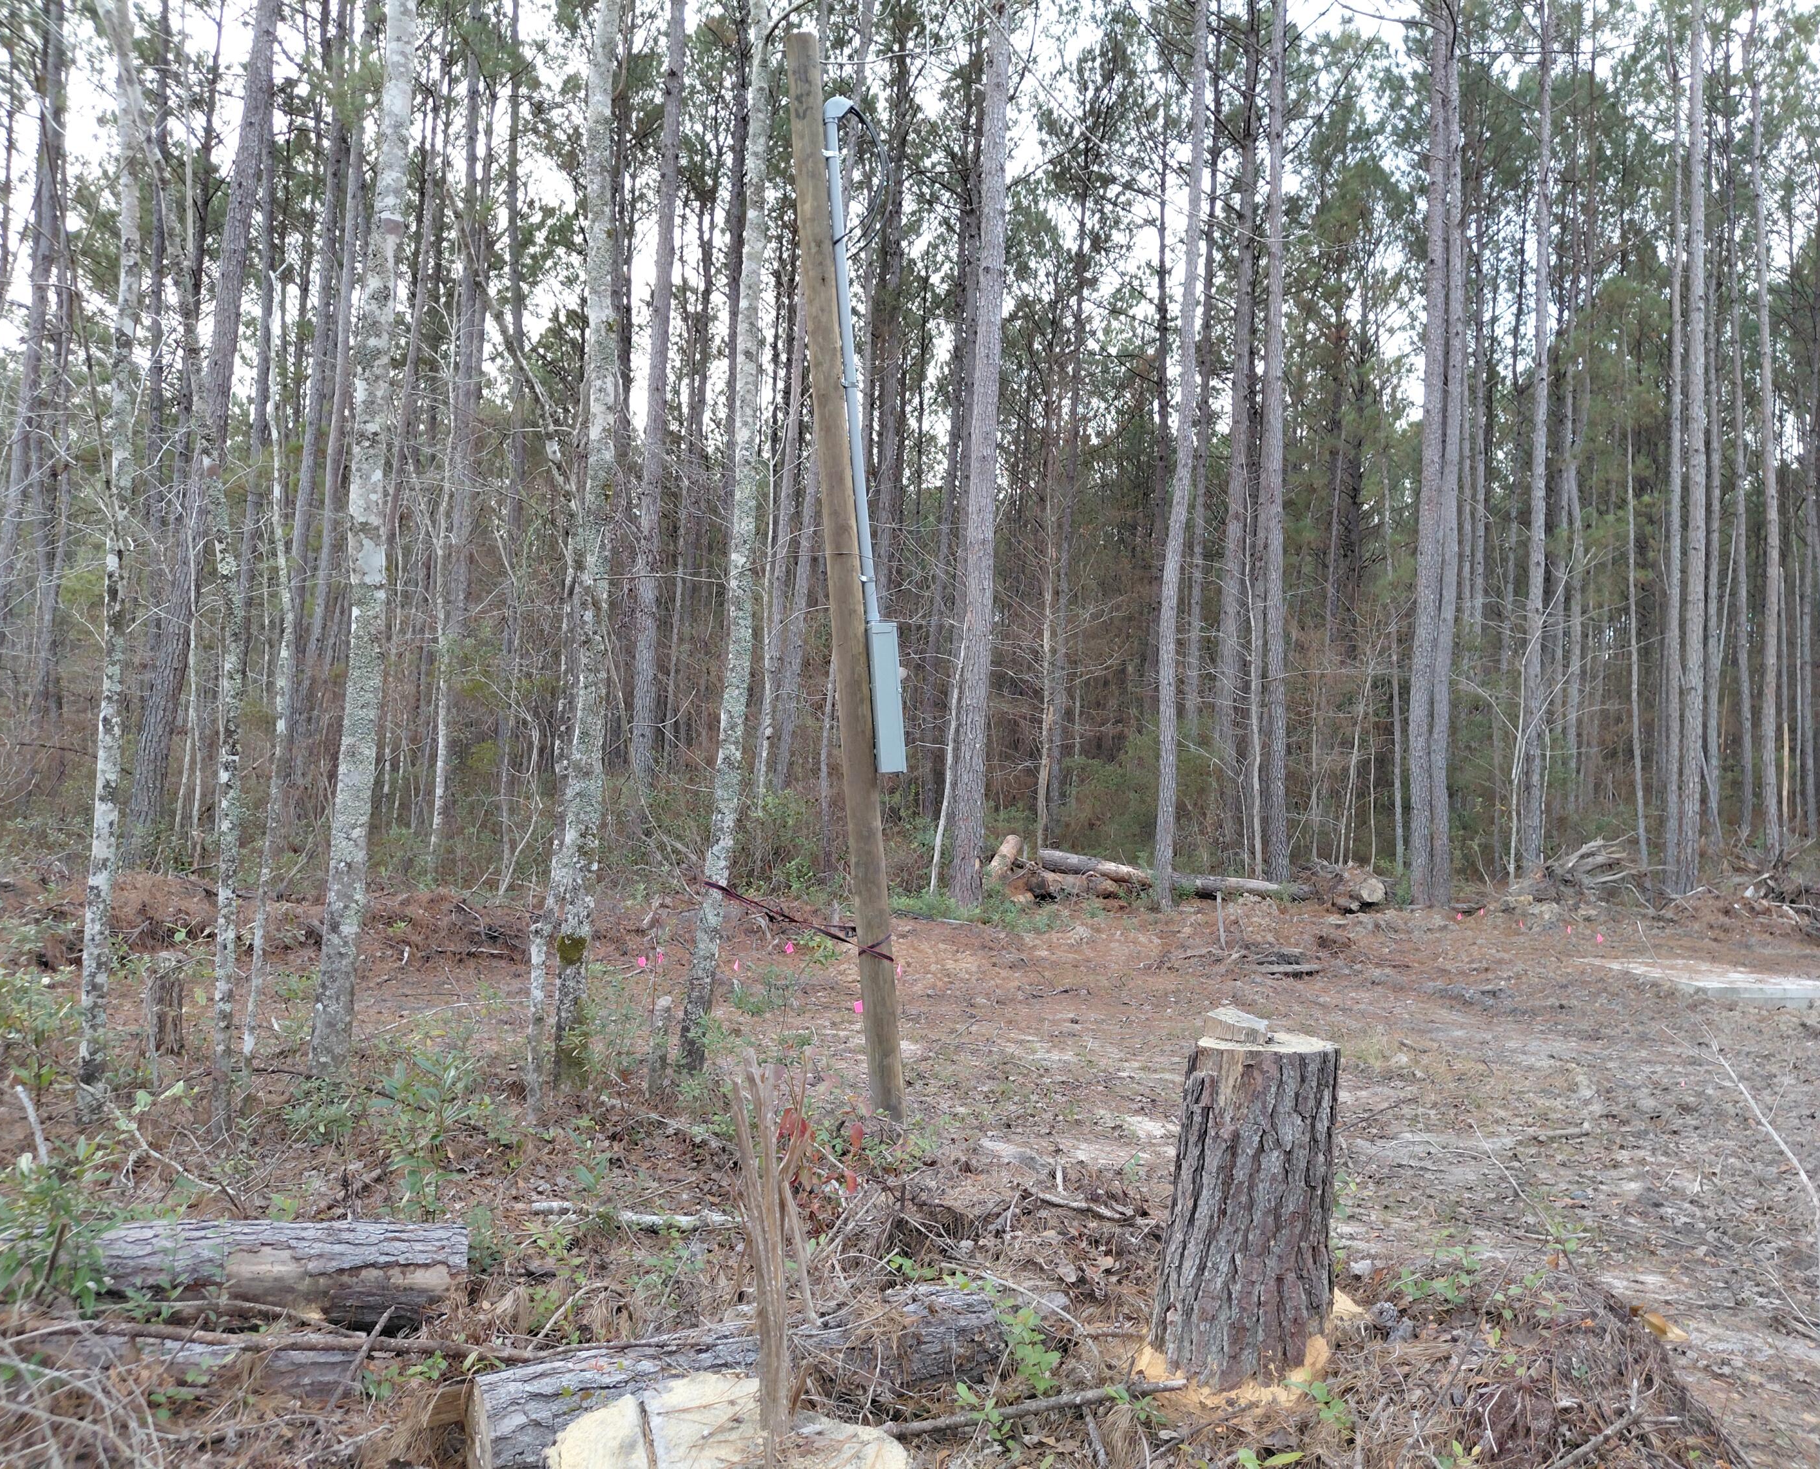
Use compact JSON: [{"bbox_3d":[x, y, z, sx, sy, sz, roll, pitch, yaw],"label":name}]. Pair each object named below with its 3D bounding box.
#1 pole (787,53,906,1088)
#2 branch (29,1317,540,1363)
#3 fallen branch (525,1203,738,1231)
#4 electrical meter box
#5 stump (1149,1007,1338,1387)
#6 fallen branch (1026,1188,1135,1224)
[{"bbox_3d":[-0.317,-0.810,6.775,0.160,5.234,0.160,-5,-3,0],"label":"pole"},{"bbox_3d":[-1.581,1.516,3.550,1.344,0.060,0.075,0,-3,6],"label":"branch"},{"bbox_3d":[-0.968,1.672,4.900,0.753,0.050,0.060,0,-3,8],"label":"fallen branch"},{"bbox_3d":[-0.113,-0.174,6.720,0.130,0.710,0.340,-3,-3,-9],"label":"electrical meter box"},{"bbox_3d":[0.859,1.175,3.650,0.420,0.860,0.420,3,-3,0],"label":"stump"},{"bbox_3d":[0.603,1.674,5.025,0.384,0.050,0.070,5,-1,23],"label":"fallen branch"}]

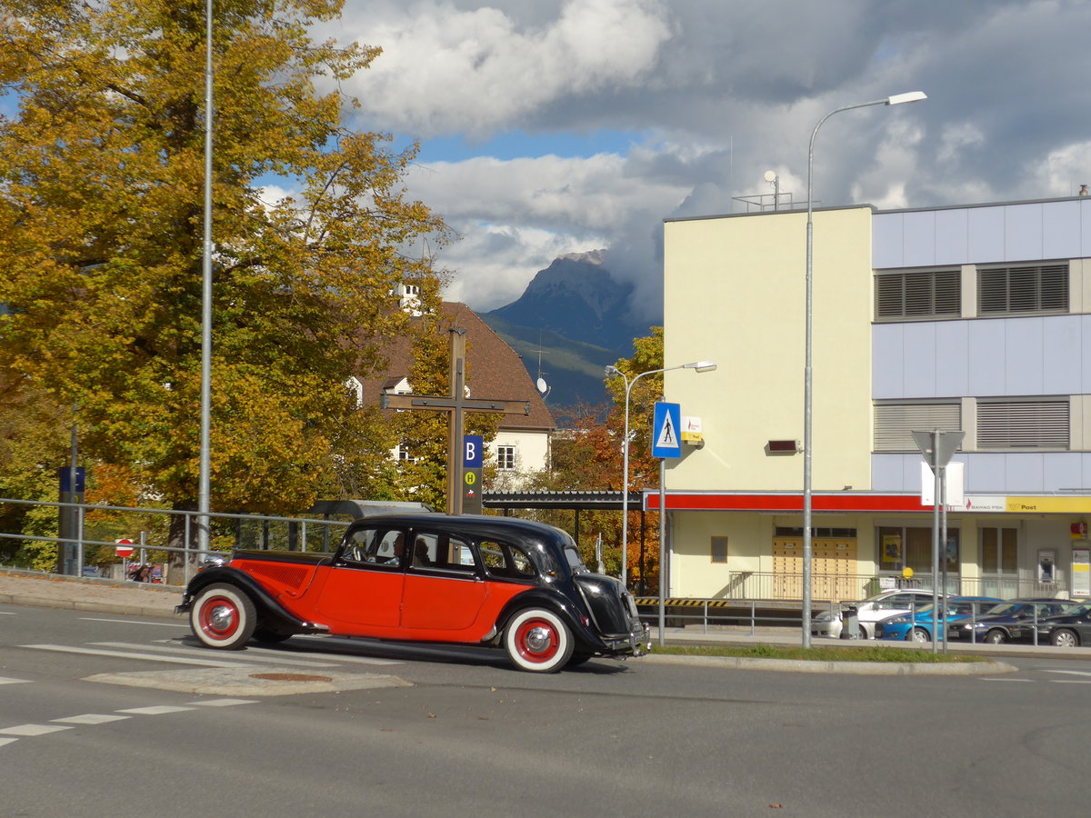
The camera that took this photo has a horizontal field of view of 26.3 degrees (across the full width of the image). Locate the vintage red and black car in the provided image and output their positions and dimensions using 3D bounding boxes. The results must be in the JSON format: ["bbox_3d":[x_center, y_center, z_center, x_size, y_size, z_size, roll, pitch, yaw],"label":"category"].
[{"bbox_3d":[-1.321,1.791,23.836,4.770,1.520,1.780,3,-2,13],"label":"vintage red and black car"}]

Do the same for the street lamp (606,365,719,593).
[{"bbox_3d":[2.423,2.105,50.480,2.400,6.300,1.700,1,-2,-6],"label":"street lamp"}]

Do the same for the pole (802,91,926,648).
[{"bbox_3d":[3.721,-0.460,27.276,1.480,6.550,0.300,0,-2,0],"label":"pole"}]

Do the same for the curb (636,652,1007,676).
[{"bbox_3d":[3.050,2.785,25.400,4.200,0.150,0.600,2,-2,-8],"label":"curb"}]

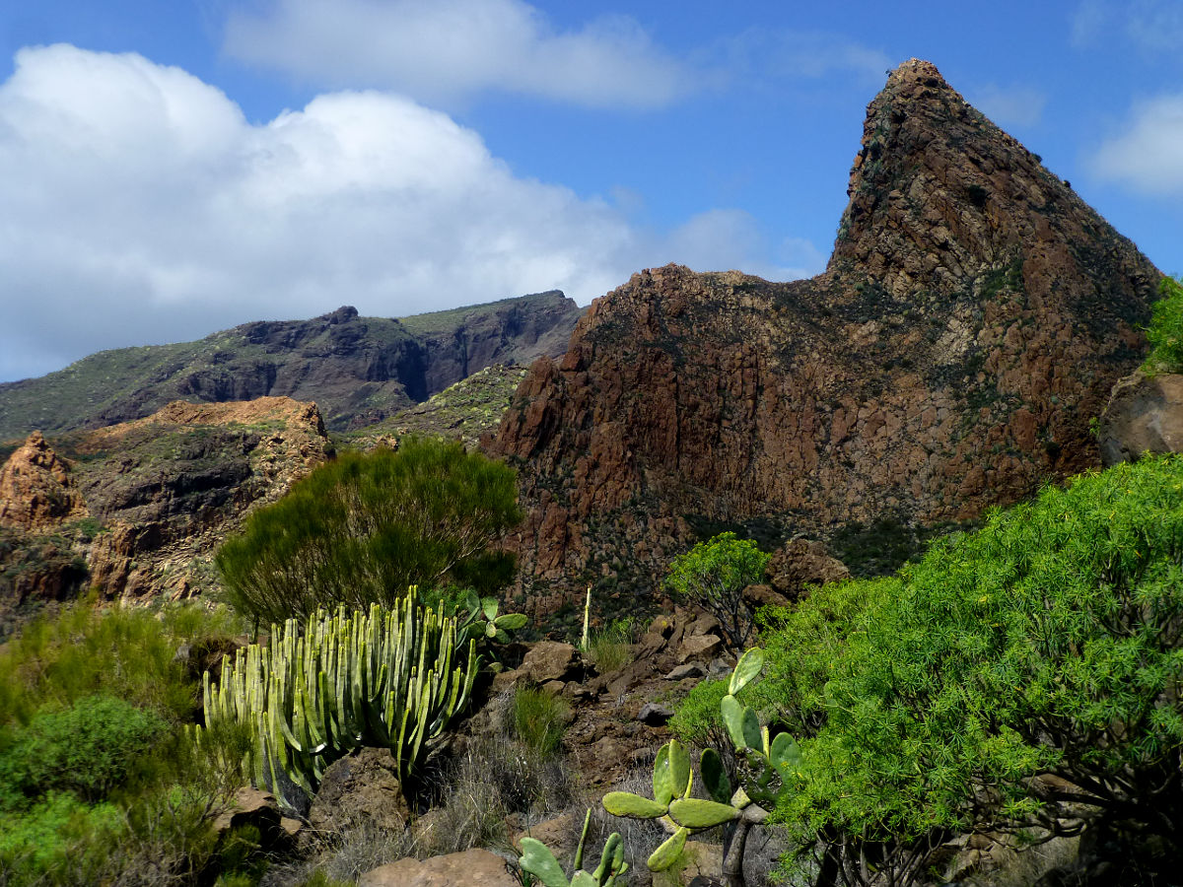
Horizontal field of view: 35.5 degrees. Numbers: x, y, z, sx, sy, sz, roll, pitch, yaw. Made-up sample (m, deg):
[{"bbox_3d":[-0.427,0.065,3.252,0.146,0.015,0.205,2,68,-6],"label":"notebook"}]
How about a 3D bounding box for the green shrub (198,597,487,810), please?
[{"bbox_3d":[-1.706,1.719,12.400,1.830,1.400,1.550,0,-2,0],"label":"green shrub"}]

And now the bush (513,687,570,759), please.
[{"bbox_3d":[-0.349,1.917,12.700,0.390,0.480,0.370,0,-2,0],"label":"bush"}]

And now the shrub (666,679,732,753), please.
[{"bbox_3d":[0.703,1.726,11.600,0.480,0.500,0.450,0,-2,0],"label":"shrub"}]

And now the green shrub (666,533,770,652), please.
[{"bbox_3d":[1.167,1.358,17.000,0.960,1.050,0.900,0,-2,0],"label":"green shrub"}]

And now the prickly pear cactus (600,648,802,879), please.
[{"bbox_3d":[0.488,1.421,8.200,0.880,1.000,0.750,0,-2,0],"label":"prickly pear cactus"}]

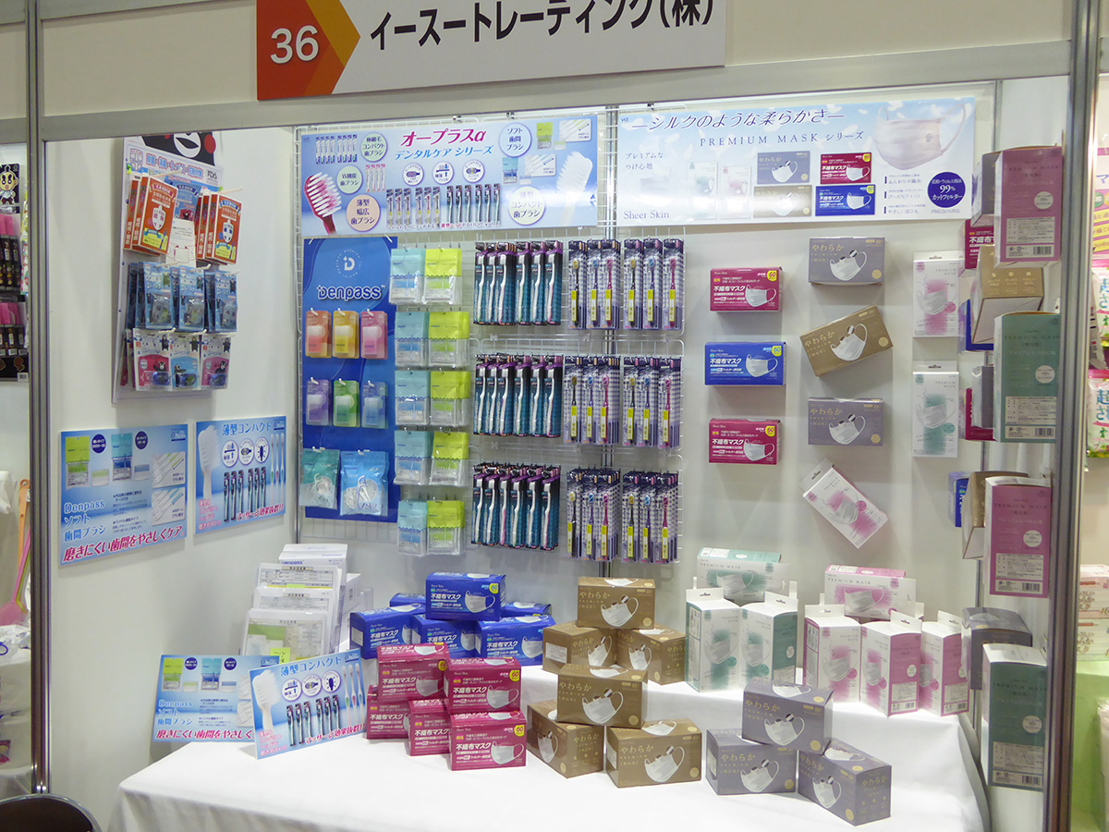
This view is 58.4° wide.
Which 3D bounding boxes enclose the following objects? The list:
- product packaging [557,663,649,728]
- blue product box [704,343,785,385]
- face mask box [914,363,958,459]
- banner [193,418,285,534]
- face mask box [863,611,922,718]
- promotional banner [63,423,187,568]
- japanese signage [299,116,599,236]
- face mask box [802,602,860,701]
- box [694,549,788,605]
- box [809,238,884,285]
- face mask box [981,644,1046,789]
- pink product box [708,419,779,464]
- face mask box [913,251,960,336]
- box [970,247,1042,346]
[{"bbox_3d":[0.115,0.668,2.371,0.201,0.110,0.097,1,3,11],"label":"product packaging"},{"bbox_3d":[0.509,-0.134,2.637,0.201,0.104,0.095,2,3,17],"label":"blue product box"},{"bbox_3d":[0.943,-0.018,2.464,0.104,0.233,0.088,0,2,17],"label":"face mask box"},{"bbox_3d":[-0.879,0.158,2.808,0.006,0.297,0.421,2,3,17],"label":"banner"},{"bbox_3d":[0.793,0.582,2.347,0.086,0.213,0.104,0,3,-21],"label":"face mask box"},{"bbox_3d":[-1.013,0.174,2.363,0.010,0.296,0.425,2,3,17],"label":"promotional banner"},{"bbox_3d":[-0.321,-0.678,2.832,0.910,0.300,0.010,2,3,17],"label":"japanese signage"},{"bbox_3d":[0.675,0.579,2.417,0.102,0.209,0.088,1,3,-10],"label":"face mask box"},{"bbox_3d":[0.493,0.418,2.575,0.232,0.107,0.085,1,3,14],"label":"box"},{"bbox_3d":[0.739,-0.389,2.508,0.179,0.110,0.098,2,4,16],"label":"box"},{"bbox_3d":[0.785,0.508,1.700,0.086,0.221,0.104,2,3,17],"label":"face mask box"},{"bbox_3d":[0.499,0.067,2.599,0.173,0.105,0.092,1,2,17],"label":"pink product box"},{"bbox_3d":[0.940,-0.300,2.454,0.104,0.213,0.086,1,2,17],"label":"face mask box"},{"bbox_3d":[0.851,-0.228,1.879,0.097,0.110,0.201,-1,-20,17],"label":"box"}]

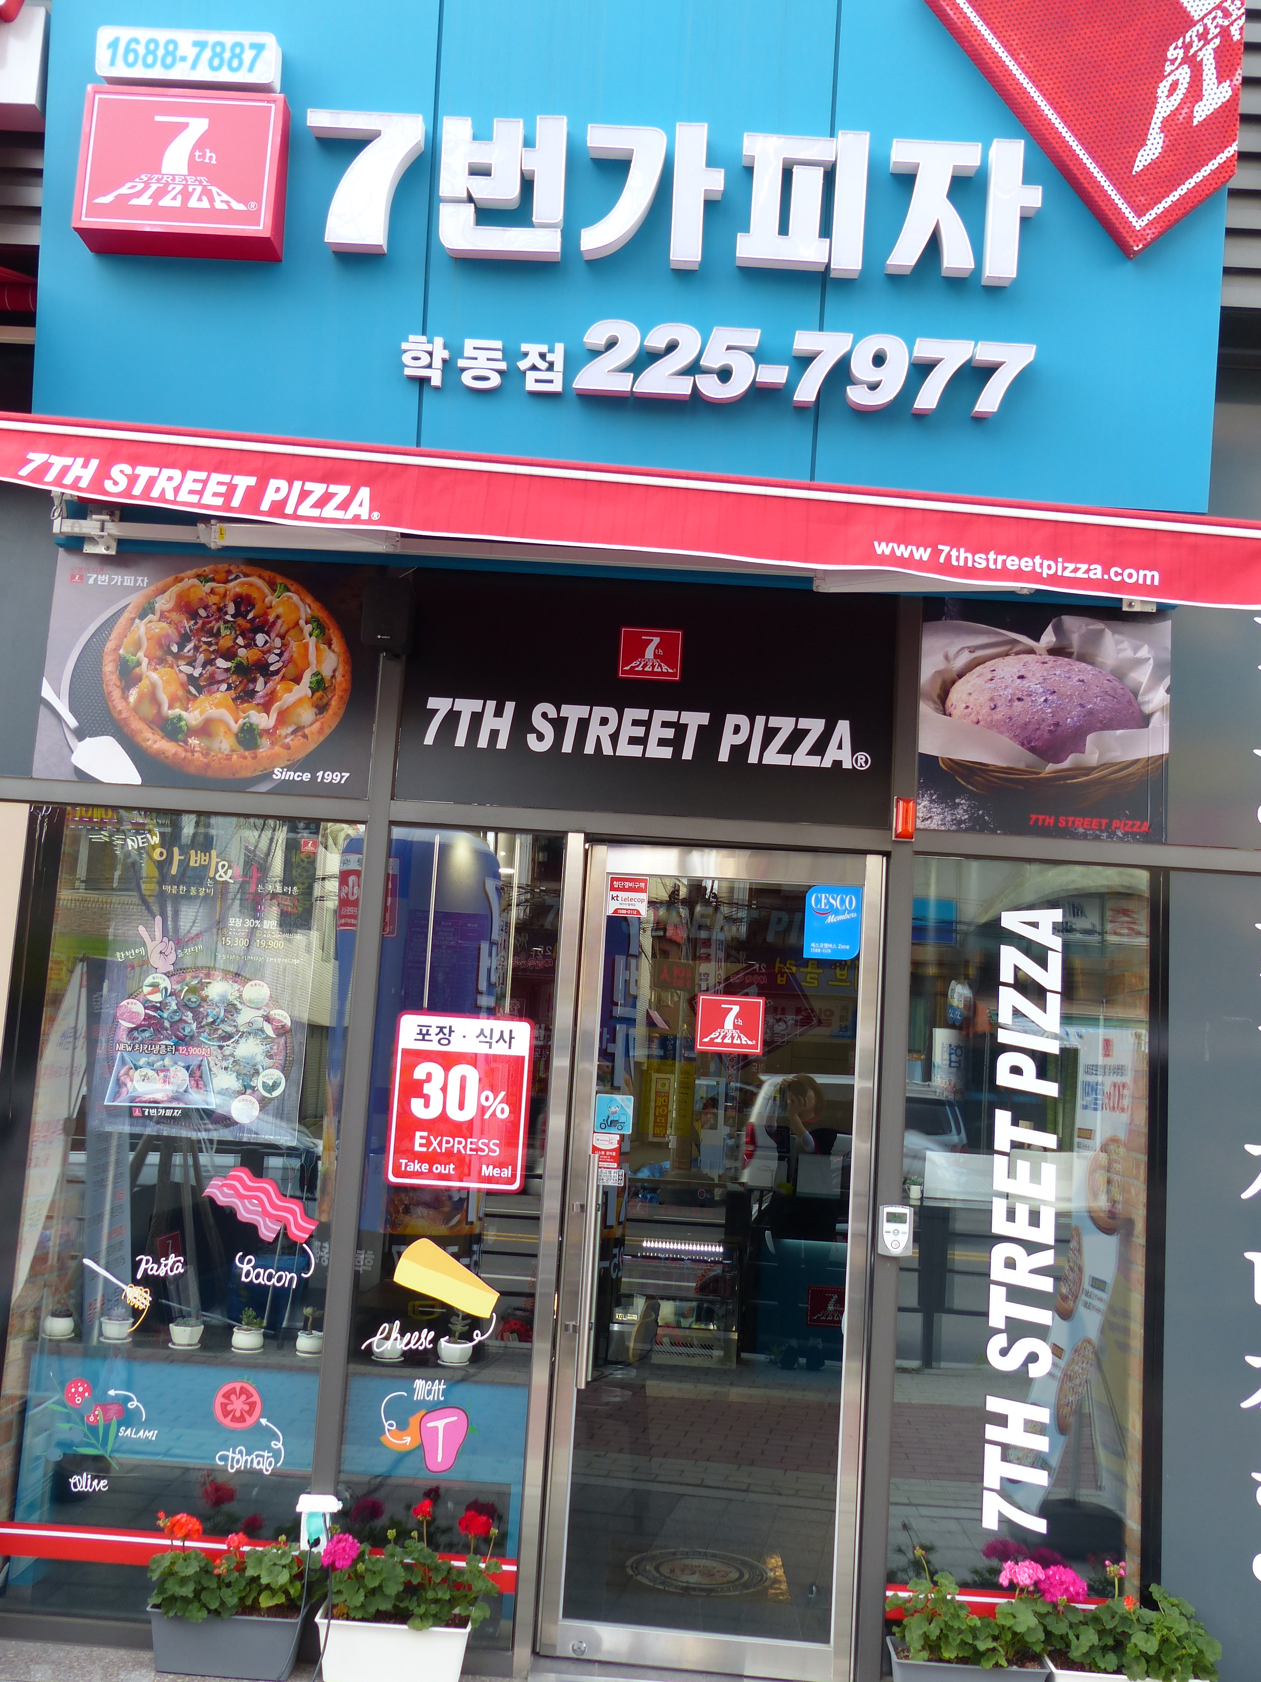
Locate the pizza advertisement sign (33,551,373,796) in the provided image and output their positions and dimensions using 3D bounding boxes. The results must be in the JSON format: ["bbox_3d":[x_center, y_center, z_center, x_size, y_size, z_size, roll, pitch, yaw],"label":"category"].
[{"bbox_3d":[-1.172,-0.481,4.486,0.940,0.683,0.030,3,-8,1],"label":"pizza advertisement sign"}]

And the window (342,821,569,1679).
[{"bbox_3d":[-0.479,1.013,4.255,0.483,2.105,0.040,3,-8,1],"label":"window"}]

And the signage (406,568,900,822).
[{"bbox_3d":[0.049,-0.408,4.457,1.372,0.683,0.030,3,-8,1],"label":"signage"}]

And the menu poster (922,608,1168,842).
[{"bbox_3d":[1.145,-0.347,4.431,0.694,0.676,0.030,3,-8,1],"label":"menu poster"}]

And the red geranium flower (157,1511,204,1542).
[{"bbox_3d":[-1.121,1.709,3.996,0.108,0.072,0.085,3,-8,1],"label":"red geranium flower"}]

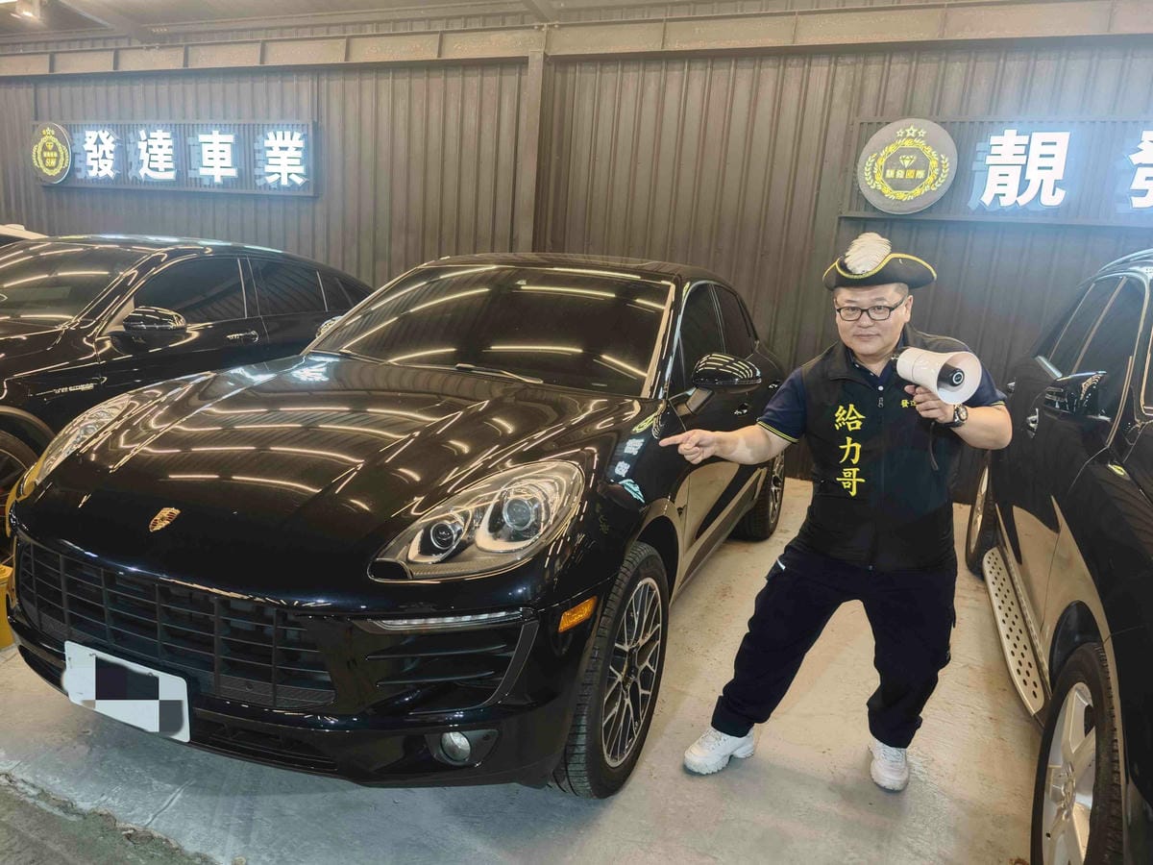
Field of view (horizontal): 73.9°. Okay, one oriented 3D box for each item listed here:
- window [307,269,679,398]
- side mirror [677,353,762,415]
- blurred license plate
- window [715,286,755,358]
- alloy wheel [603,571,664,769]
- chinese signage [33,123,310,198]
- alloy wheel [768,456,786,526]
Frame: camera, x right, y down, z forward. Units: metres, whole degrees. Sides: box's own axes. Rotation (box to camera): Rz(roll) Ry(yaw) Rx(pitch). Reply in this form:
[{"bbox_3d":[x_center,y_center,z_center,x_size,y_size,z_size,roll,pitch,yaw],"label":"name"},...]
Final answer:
[{"bbox_3d":[-0.320,-0.472,3.090,1.430,0.120,0.820,8,43,22],"label":"window"},{"bbox_3d":[0.539,-0.179,2.857,0.270,0.230,0.180,8,11,22],"label":"side mirror"},{"bbox_3d":[-1.018,0.577,1.726,0.380,0.160,0.020,8,13,22],"label":"blurred license plate"},{"bbox_3d":[0.831,-0.558,3.936,0.060,0.380,0.820,-7,5,24],"label":"window"},{"bbox_3d":[0.092,0.681,2.266,0.180,0.540,0.540,8,11,22],"label":"alloy wheel"},{"bbox_3d":[-4.336,-2.899,8.041,3.928,0.685,0.120,9,13,20],"label":"chinese signage"},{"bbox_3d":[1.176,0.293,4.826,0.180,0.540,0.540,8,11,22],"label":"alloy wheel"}]

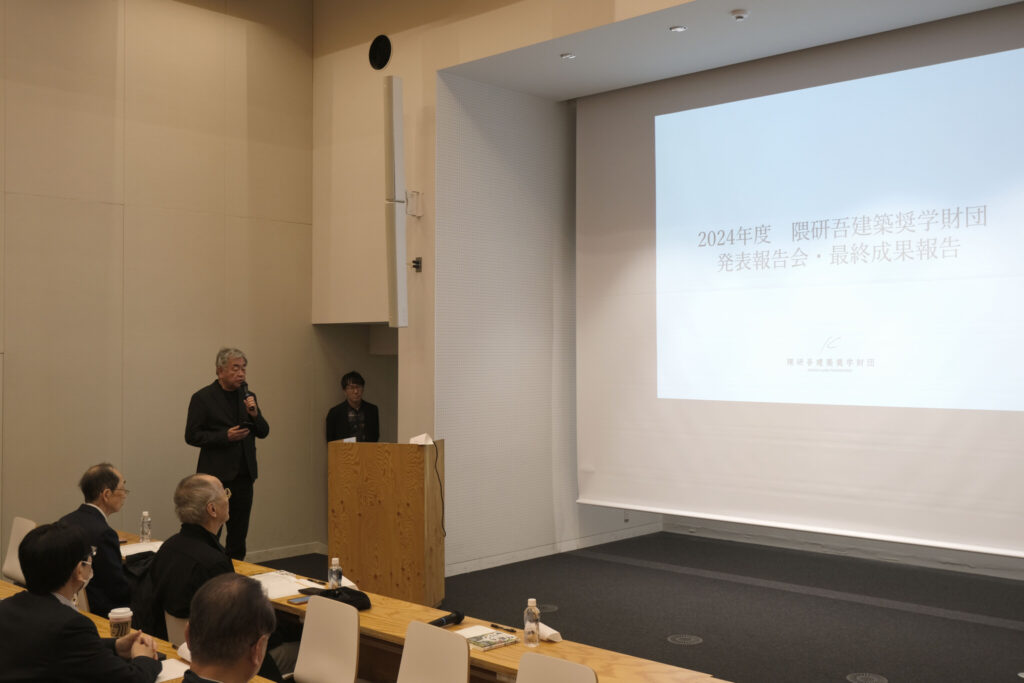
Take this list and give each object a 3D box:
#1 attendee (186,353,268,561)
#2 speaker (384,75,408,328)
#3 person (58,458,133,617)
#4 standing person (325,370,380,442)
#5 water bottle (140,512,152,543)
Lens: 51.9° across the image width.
[{"bbox_3d":[-1.878,0.943,6.940,0.420,1.820,0.560,-1,-1,40],"label":"attendee"},{"bbox_3d":[-0.909,-1.094,8.297,0.105,1.970,0.135,-1,1,33],"label":"speaker"},{"bbox_3d":[-1.827,1.201,4.900,0.740,1.270,0.500,1,-1,-41],"label":"person"},{"bbox_3d":[-1.284,1.061,8.490,0.480,1.640,0.280,0,-1,-16],"label":"standing person"},{"bbox_3d":[-2.075,1.052,5.976,0.059,0.176,0.059,-1,-1,43],"label":"water bottle"}]

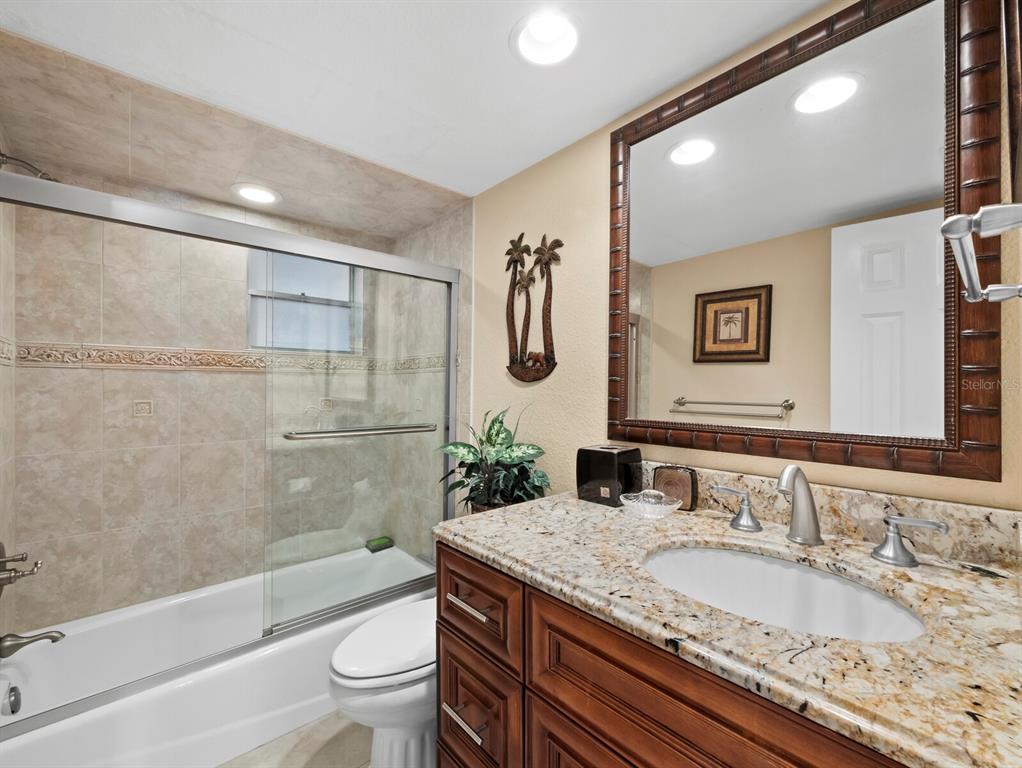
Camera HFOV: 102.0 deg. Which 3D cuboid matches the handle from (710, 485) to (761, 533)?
[{"bbox_3d":[0.450,0.245,0.829,0.056,0.074,0.098,0,0,-44],"label":"handle"}]

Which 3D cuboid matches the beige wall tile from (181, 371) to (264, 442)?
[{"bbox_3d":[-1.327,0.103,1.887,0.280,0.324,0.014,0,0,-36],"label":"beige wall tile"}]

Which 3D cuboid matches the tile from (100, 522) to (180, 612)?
[{"bbox_3d":[-1.540,0.748,1.733,0.242,0.315,0.014,0,0,-36],"label":"tile"}]

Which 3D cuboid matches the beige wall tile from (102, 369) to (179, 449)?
[{"bbox_3d":[-1.540,0.104,1.733,0.242,0.324,0.014,0,0,-36],"label":"beige wall tile"}]

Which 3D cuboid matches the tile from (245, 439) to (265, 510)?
[{"bbox_3d":[-1.211,0.444,2.118,0.249,0.329,0.010,0,0,-40],"label":"tile"}]

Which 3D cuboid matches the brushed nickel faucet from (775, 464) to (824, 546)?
[{"bbox_3d":[0.571,0.241,0.824,0.185,0.167,0.062,0,0,-43],"label":"brushed nickel faucet"}]

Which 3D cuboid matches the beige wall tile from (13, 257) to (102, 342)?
[{"bbox_3d":[-1.784,-0.328,1.644,0.233,0.329,0.010,0,0,-40],"label":"beige wall tile"}]

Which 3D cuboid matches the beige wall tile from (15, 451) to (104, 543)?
[{"bbox_3d":[-1.732,0.429,1.594,0.228,0.321,0.014,0,0,-36],"label":"beige wall tile"}]

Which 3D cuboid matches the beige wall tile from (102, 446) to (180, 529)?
[{"bbox_3d":[-1.597,0.443,1.796,0.249,0.329,0.010,0,0,-40],"label":"beige wall tile"}]

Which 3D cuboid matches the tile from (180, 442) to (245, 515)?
[{"bbox_3d":[-1.404,0.443,1.957,0.249,0.329,0.010,0,0,-40],"label":"tile"}]

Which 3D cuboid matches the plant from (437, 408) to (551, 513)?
[{"bbox_3d":[-0.056,0.300,1.530,0.350,0.430,0.380,0,0,0],"label":"plant"}]

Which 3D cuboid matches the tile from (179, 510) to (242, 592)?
[{"bbox_3d":[-1.404,0.776,1.955,0.249,0.329,0.010,0,0,-40],"label":"tile"}]

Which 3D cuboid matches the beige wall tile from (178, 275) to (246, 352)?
[{"bbox_3d":[-1.343,-0.317,1.875,0.240,0.321,0.014,0,0,-36],"label":"beige wall tile"}]

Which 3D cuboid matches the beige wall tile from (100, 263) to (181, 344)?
[{"bbox_3d":[-1.598,-0.327,1.800,0.249,0.329,0.010,0,0,-40],"label":"beige wall tile"}]

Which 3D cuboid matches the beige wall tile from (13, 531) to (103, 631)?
[{"bbox_3d":[-1.732,0.749,1.594,0.228,0.315,0.014,0,0,-36],"label":"beige wall tile"}]

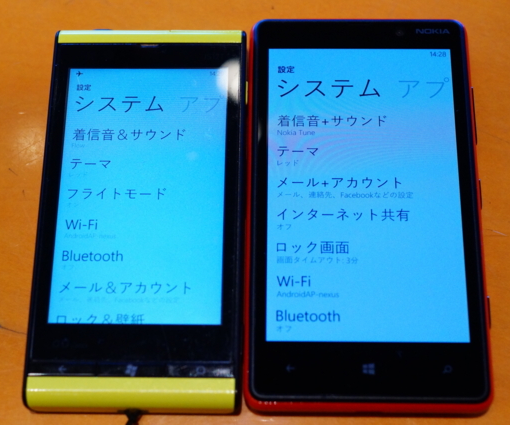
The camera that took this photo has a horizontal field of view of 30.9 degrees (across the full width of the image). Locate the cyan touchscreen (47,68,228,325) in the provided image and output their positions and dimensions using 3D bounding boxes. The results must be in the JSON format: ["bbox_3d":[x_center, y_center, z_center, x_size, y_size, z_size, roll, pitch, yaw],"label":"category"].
[{"bbox_3d":[-0.033,-0.006,0.273,0.049,0.006,0.081,0,69,1],"label":"cyan touchscreen"}]

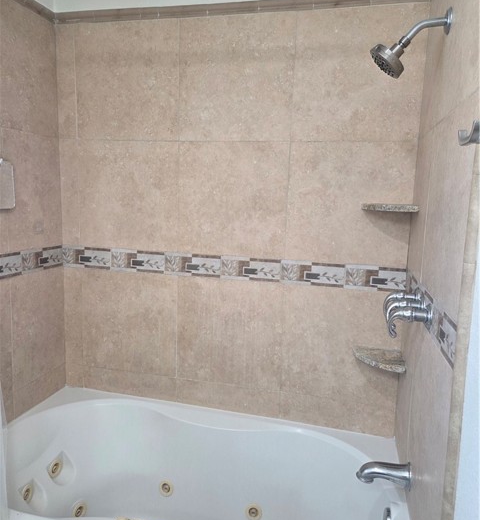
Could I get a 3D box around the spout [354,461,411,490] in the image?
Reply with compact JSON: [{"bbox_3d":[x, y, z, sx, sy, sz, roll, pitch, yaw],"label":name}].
[{"bbox_3d":[0.452,0.672,1.346,0.160,0.082,0.062,4,9,13],"label":"spout"}]

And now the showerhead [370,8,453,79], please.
[{"bbox_3d":[0.475,-0.605,1.194,0.210,0.182,0.100,4,9,13],"label":"showerhead"}]

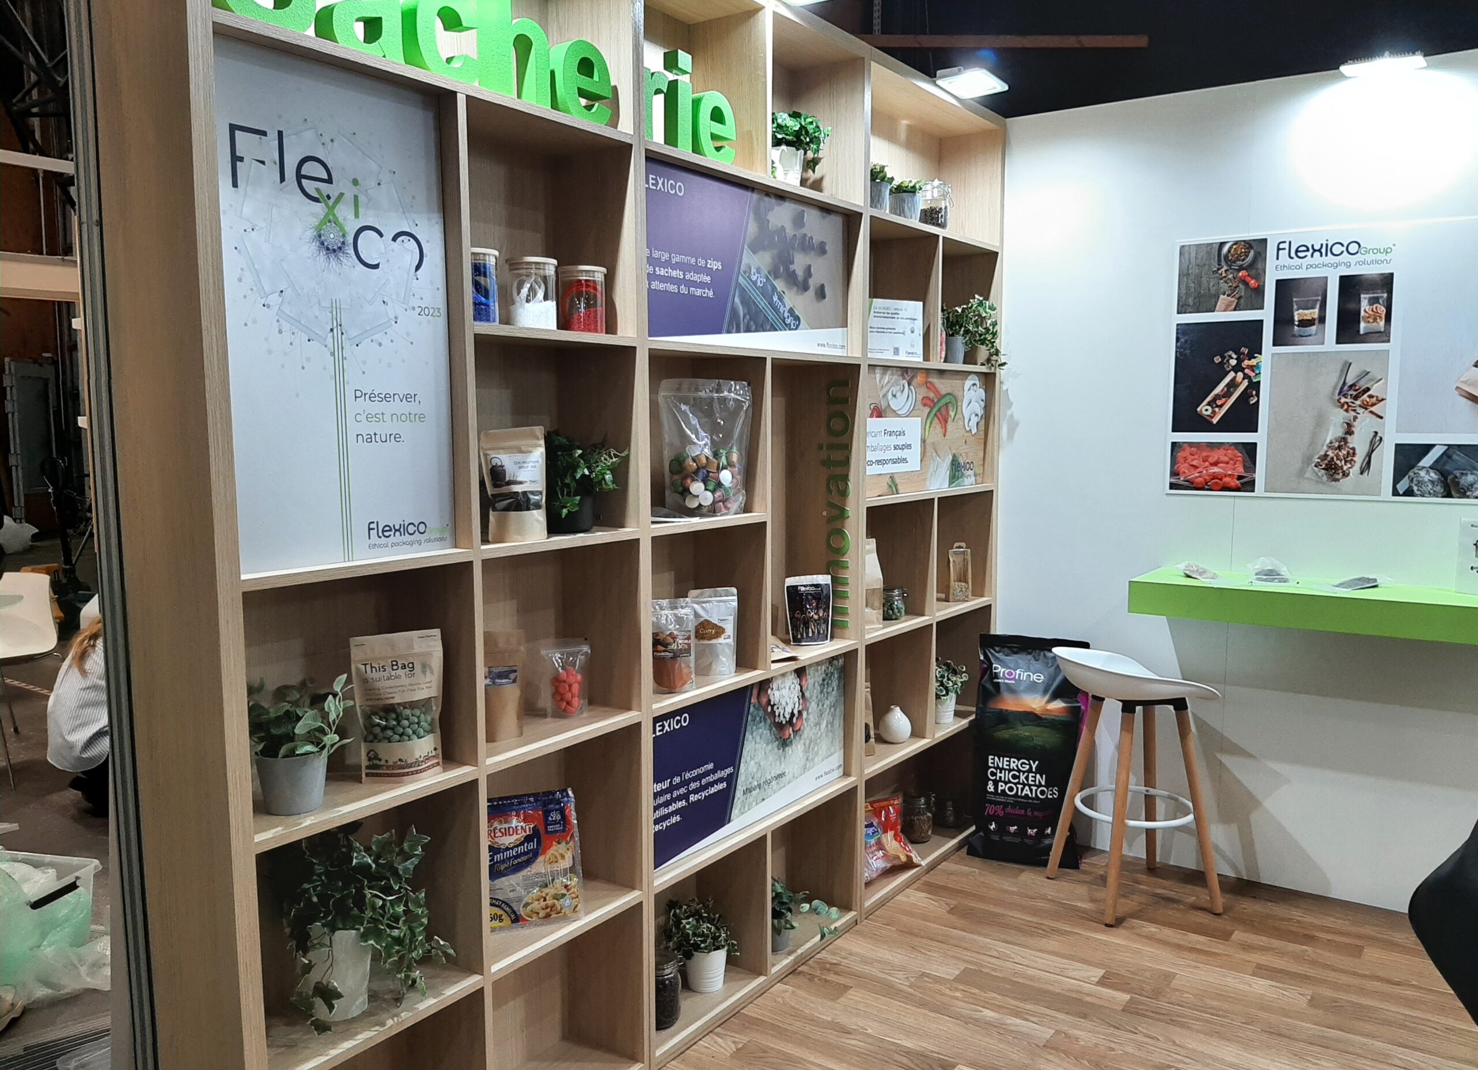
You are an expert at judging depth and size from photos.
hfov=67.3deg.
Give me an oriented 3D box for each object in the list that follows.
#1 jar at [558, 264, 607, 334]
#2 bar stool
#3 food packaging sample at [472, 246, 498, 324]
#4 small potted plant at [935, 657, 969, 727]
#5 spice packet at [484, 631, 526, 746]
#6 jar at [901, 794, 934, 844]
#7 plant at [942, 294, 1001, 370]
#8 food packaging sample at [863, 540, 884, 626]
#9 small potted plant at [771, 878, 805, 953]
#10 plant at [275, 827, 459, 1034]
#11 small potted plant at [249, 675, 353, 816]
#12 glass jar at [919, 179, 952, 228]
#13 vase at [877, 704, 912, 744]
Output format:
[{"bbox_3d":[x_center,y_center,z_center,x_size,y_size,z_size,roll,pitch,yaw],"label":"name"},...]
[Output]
[{"bbox_3d":[-0.331,-0.495,2.352,0.103,0.148,0.103,0,6,0],"label":"jar"},{"bbox_3d":[1.230,0.755,3.468,0.425,0.766,0.435,-1,6,-12],"label":"bar stool"},{"bbox_3d":[-0.520,-0.477,2.164,0.101,0.150,0.101,4,8,36],"label":"food packaging sample"},{"bbox_3d":[0.711,0.542,3.885,0.155,0.228,0.155,0,6,0],"label":"small potted plant"},{"bbox_3d":[-0.505,0.304,2.240,0.132,0.224,0.068,-2,6,-18],"label":"spice packet"},{"bbox_3d":[0.629,0.994,3.906,0.112,0.156,0.112,0,6,0],"label":"jar"},{"bbox_3d":[0.801,-0.691,3.823,0.180,0.250,0.200,4,7,36],"label":"plant"},{"bbox_3d":[0.383,0.149,3.472,0.120,0.278,0.070,-5,8,-36],"label":"food packaging sample"},{"bbox_3d":[0.107,1.046,3.061,0.130,0.205,0.140,0,6,0],"label":"small potted plant"},{"bbox_3d":[-0.714,0.699,2.087,0.218,0.365,0.312,4,8,36],"label":"plant"},{"bbox_3d":[-0.779,0.357,1.938,0.188,0.228,0.193,4,8,36],"label":"small potted plant"},{"bbox_3d":[0.634,-1.061,3.608,0.110,0.180,0.110,0,6,0],"label":"glass jar"},{"bbox_3d":[0.515,0.619,3.651,0.107,0.117,0.107,0,6,0],"label":"vase"}]

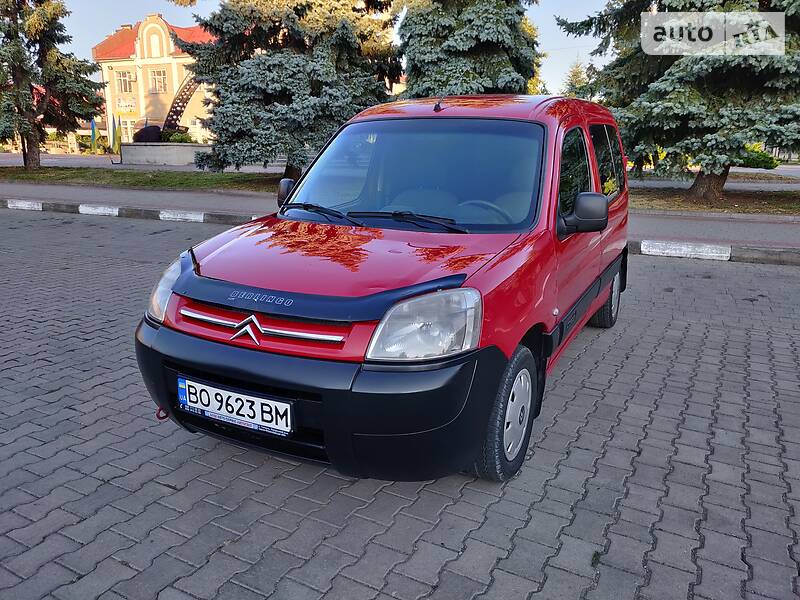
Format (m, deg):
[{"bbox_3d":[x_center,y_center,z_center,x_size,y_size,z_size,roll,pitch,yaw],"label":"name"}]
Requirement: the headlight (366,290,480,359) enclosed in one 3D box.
[{"bbox_3d":[0.092,0.080,1.872,0.325,0.215,0.305,7,15,27],"label":"headlight"}]

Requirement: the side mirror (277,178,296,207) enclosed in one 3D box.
[{"bbox_3d":[-0.684,-0.616,3.470,0.225,0.220,0.180,7,15,27],"label":"side mirror"}]

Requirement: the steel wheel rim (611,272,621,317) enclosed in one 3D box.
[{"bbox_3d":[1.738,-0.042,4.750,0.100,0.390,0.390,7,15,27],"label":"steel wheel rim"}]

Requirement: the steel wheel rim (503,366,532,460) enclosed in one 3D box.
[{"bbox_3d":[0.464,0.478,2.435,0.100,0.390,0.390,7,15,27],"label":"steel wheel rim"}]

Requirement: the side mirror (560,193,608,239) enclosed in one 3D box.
[{"bbox_3d":[0.845,-0.392,2.680,0.225,0.220,0.180,7,15,27],"label":"side mirror"}]

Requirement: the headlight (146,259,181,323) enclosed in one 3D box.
[{"bbox_3d":[-1.014,-0.058,2.449,0.325,0.215,0.305,7,15,27],"label":"headlight"}]

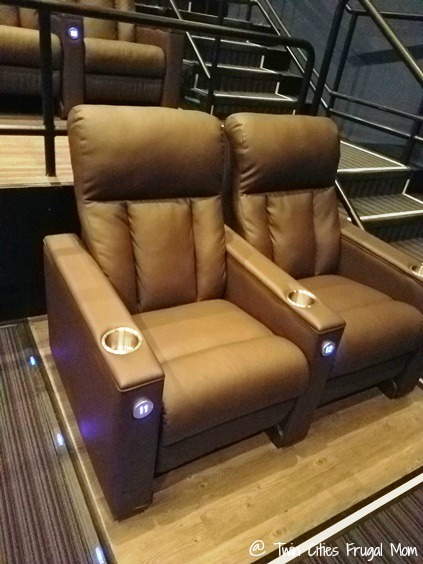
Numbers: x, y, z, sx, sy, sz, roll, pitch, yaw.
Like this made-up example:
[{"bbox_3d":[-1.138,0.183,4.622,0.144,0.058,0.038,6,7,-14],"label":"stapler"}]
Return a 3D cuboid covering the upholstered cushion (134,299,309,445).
[{"bbox_3d":[-0.041,0.243,1.581,0.574,0.189,0.581,-10,35,-30],"label":"upholstered cushion"}]

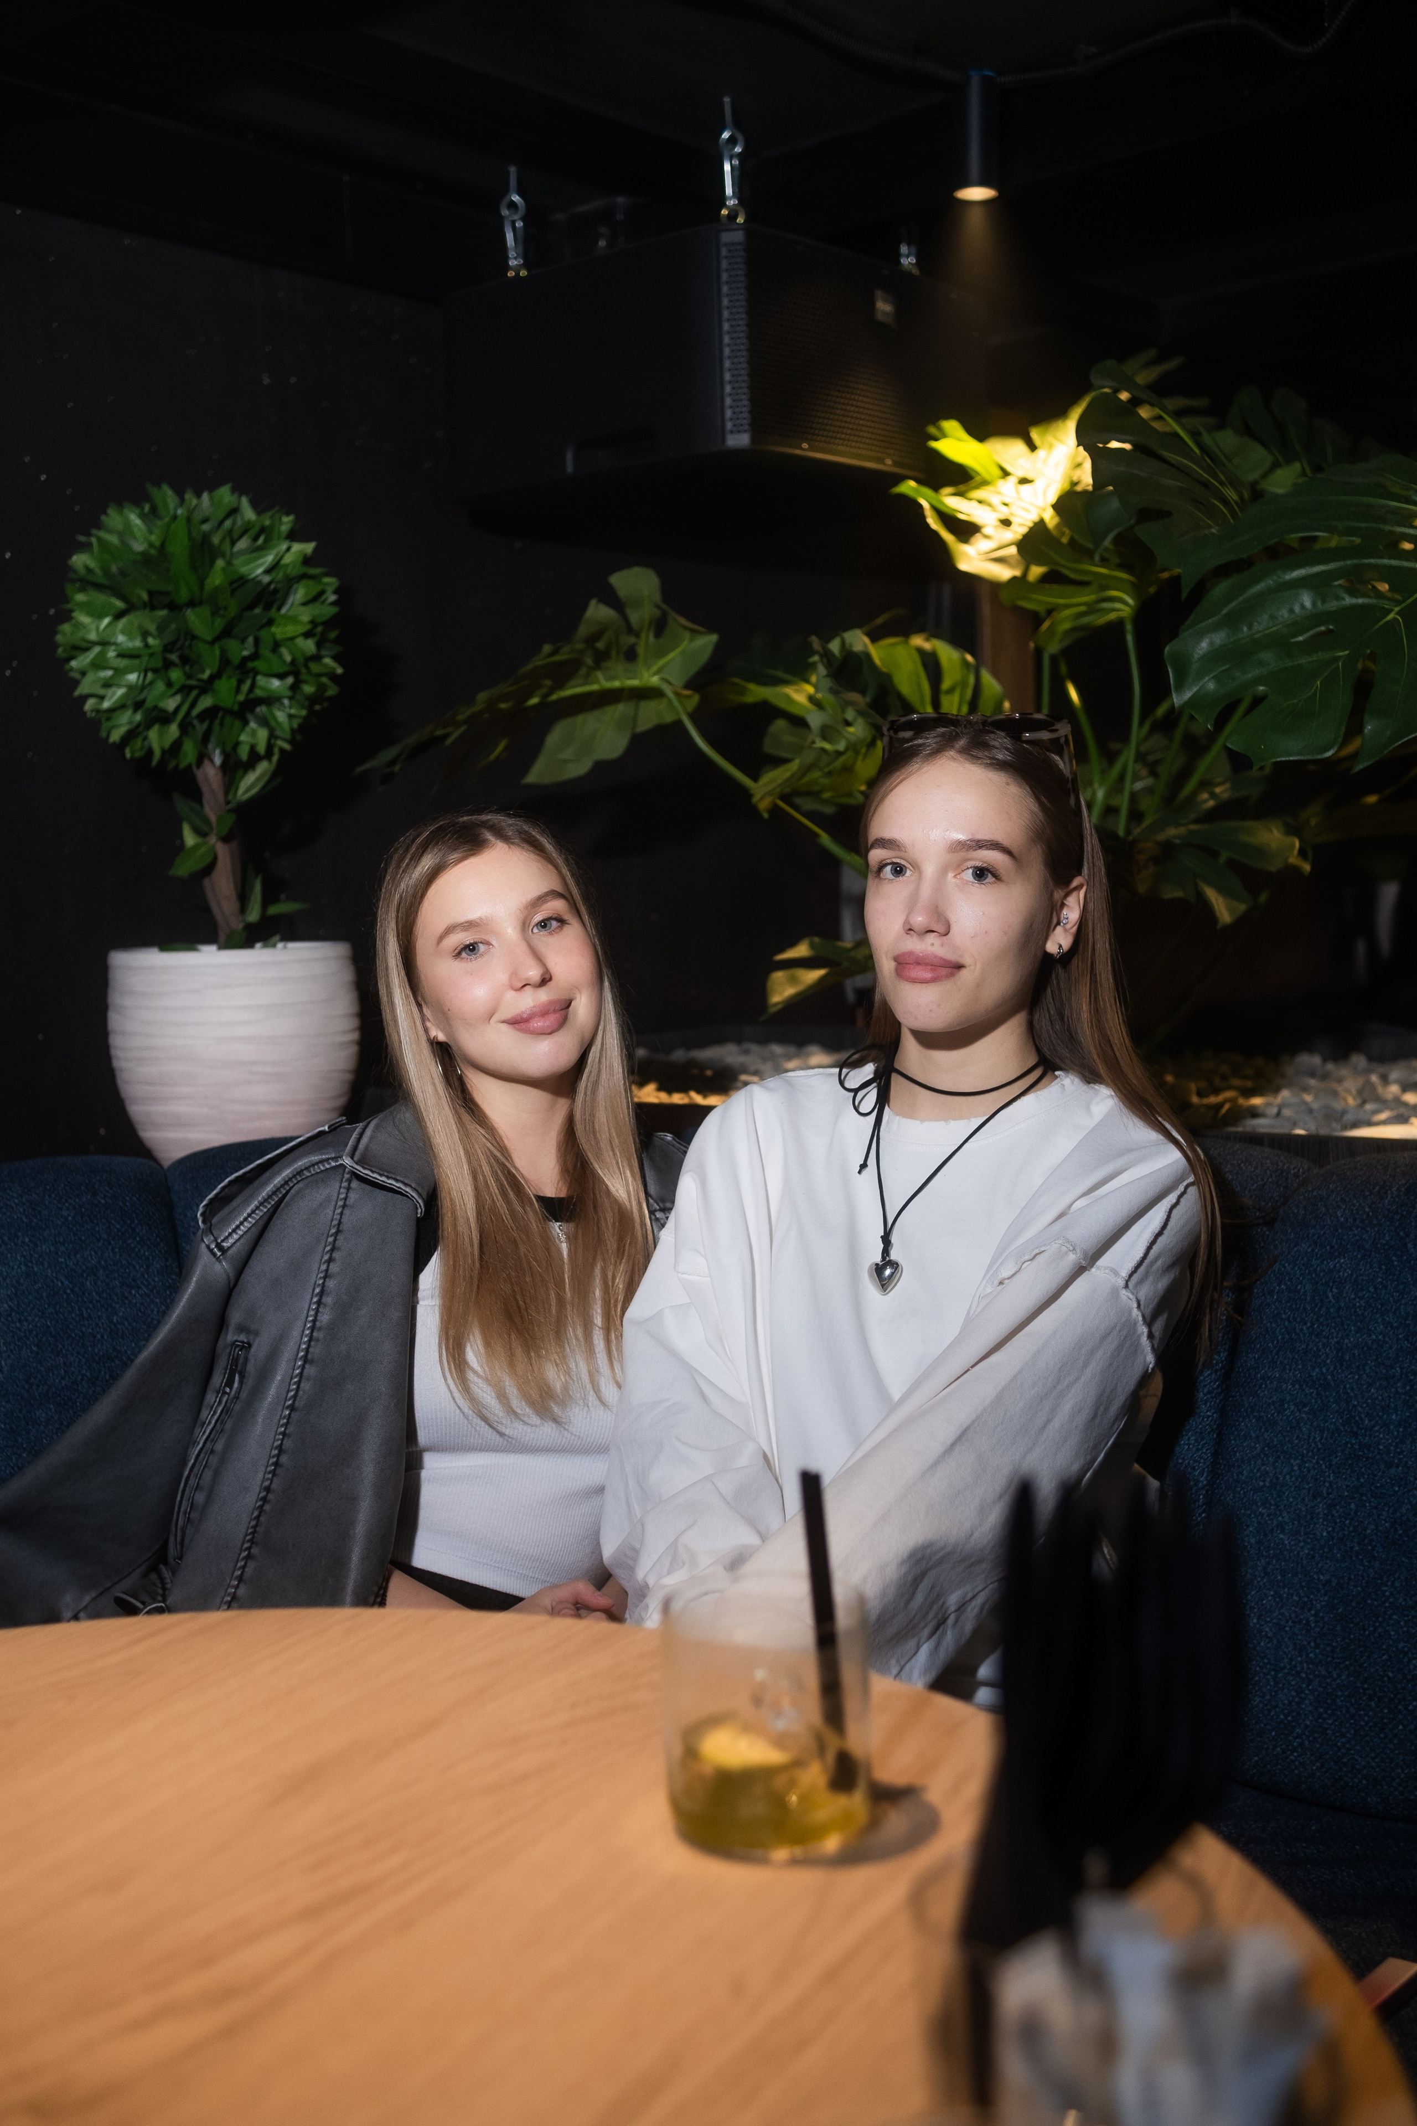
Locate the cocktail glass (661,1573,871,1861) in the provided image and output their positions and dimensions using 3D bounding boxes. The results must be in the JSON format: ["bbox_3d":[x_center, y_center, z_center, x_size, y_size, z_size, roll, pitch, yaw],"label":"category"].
[{"bbox_3d":[0.024,0.271,0.865,0.086,0.092,0.086,1,3,0],"label":"cocktail glass"}]

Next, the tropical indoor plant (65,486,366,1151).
[{"bbox_3d":[-0.493,-0.228,2.050,0.285,0.690,0.285,1,3,0],"label":"tropical indoor plant"}]

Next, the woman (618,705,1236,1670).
[{"bbox_3d":[0.060,0.400,1.320,0.500,1.270,0.720,2,3,19],"label":"woman"}]

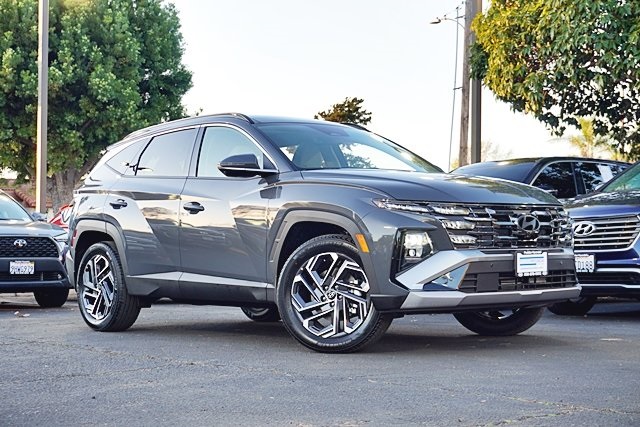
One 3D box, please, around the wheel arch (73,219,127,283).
[{"bbox_3d":[-1.780,0.308,8.077,0.140,0.530,0.900,1,-3,-42],"label":"wheel arch"}]

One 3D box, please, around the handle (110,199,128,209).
[{"bbox_3d":[-1.610,-0.075,7.878,0.060,0.060,0.250,2,-3,-42],"label":"handle"}]

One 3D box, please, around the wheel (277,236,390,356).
[{"bbox_3d":[0.102,0.500,6.095,0.740,0.730,0.240,-2,-3,24],"label":"wheel"}]

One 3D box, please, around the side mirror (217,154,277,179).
[{"bbox_3d":[-0.485,-0.311,6.572,0.280,0.165,0.230,1,-3,-42],"label":"side mirror"}]

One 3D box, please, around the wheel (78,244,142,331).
[{"bbox_3d":[-1.761,0.611,8.143,0.240,0.730,0.740,2,-3,-42],"label":"wheel"}]

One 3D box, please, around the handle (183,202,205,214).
[{"bbox_3d":[-0.912,-0.036,7.069,0.060,0.080,0.240,1,-3,-42],"label":"handle"}]

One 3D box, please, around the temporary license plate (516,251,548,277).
[{"bbox_3d":[1.297,0.307,5.978,0.315,0.160,0.025,2,-3,-42],"label":"temporary license plate"}]

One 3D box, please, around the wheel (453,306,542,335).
[{"bbox_3d":[1.298,0.531,7.192,0.730,0.730,0.235,-2,-3,22],"label":"wheel"}]

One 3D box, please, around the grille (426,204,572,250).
[{"bbox_3d":[1.206,0.086,6.086,1.380,0.280,0.240,2,-3,-42],"label":"grille"}]

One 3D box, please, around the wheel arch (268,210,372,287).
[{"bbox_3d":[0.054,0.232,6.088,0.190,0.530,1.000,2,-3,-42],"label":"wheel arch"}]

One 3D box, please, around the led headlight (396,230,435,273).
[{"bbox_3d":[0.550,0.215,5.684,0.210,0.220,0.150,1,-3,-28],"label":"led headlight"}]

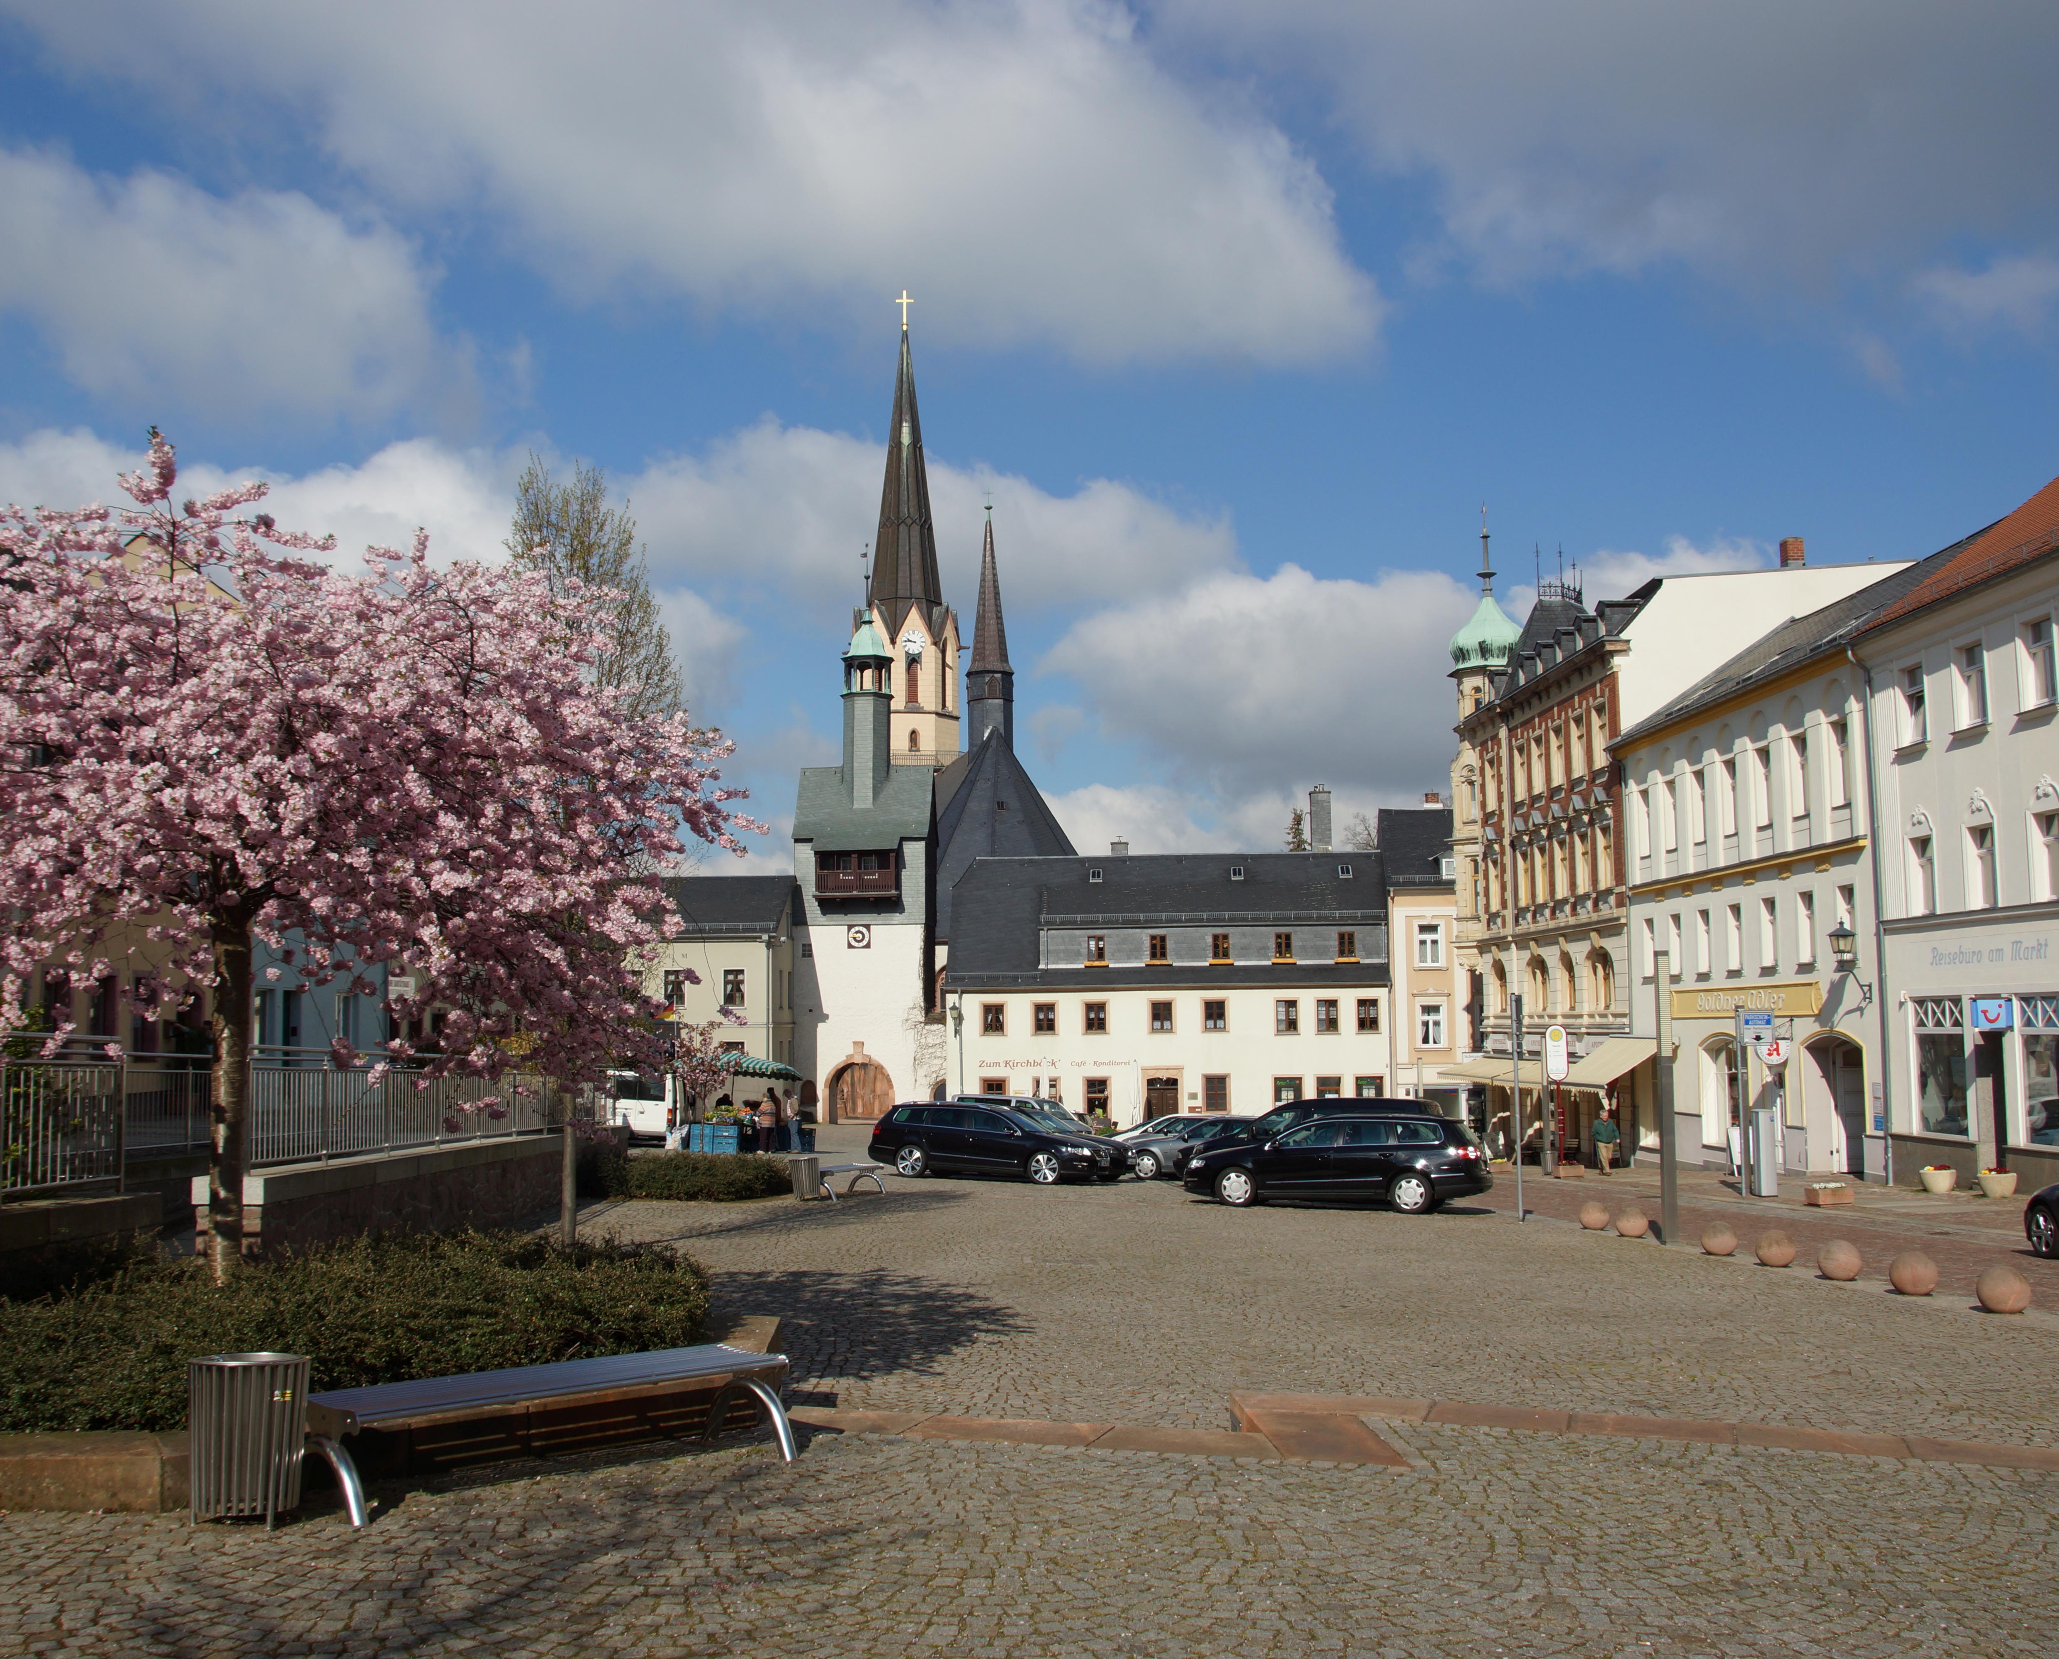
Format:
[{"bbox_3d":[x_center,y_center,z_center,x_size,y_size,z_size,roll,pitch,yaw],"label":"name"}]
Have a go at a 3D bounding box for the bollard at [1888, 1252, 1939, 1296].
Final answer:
[{"bbox_3d":[8.075,4.054,17.017,0.404,0.381,0.404,-1,-6,0],"label":"bollard"}]

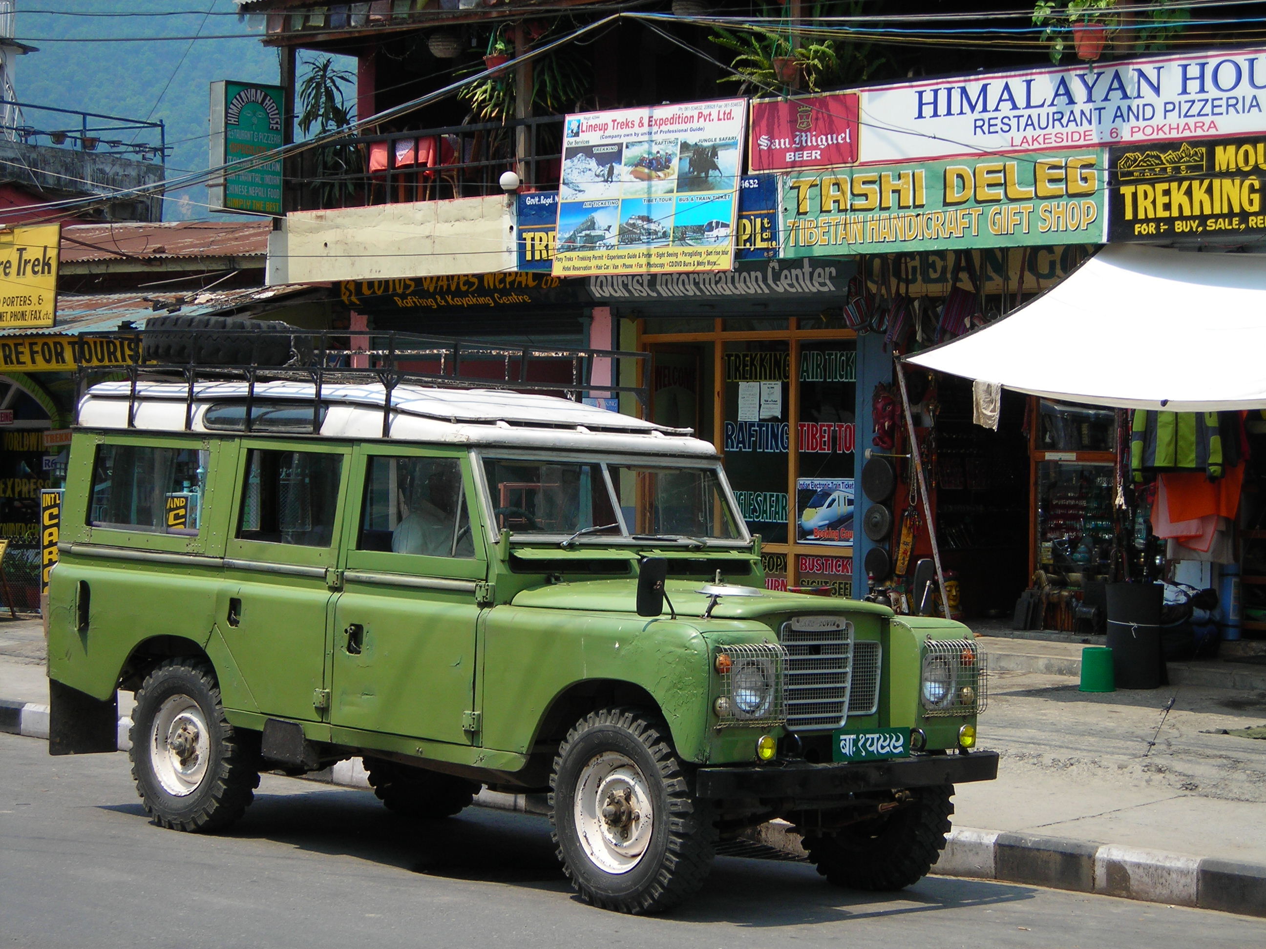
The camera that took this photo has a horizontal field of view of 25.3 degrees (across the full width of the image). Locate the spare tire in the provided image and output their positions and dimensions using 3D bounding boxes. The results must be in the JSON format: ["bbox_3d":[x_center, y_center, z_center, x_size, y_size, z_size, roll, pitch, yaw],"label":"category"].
[{"bbox_3d":[-1.862,-0.606,12.903,0.760,0.200,0.760,2,0,0],"label":"spare tire"}]

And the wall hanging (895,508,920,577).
[{"bbox_3d":[2.003,0.492,20.588,0.040,0.510,0.150,0,7,-44],"label":"wall hanging"}]

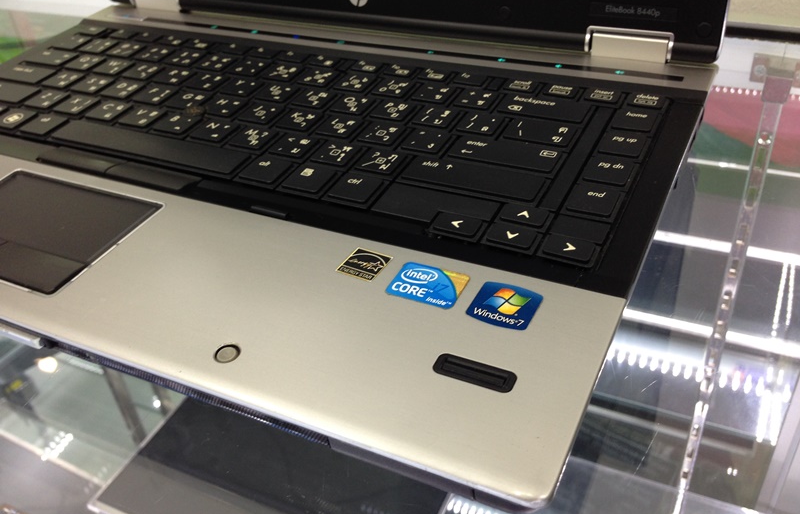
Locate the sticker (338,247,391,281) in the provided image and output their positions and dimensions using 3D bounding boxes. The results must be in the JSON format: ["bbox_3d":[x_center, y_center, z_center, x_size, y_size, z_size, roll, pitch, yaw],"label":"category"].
[{"bbox_3d":[-0.011,0.002,0.231,0.013,0.001,0.013,16,42,26],"label":"sticker"}]

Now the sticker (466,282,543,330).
[{"bbox_3d":[0.029,0.013,0.211,0.018,0.001,0.017,14,41,24],"label":"sticker"}]

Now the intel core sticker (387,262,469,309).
[{"bbox_3d":[0.008,0.008,0.220,0.021,0.001,0.016,11,40,21],"label":"intel core sticker"}]

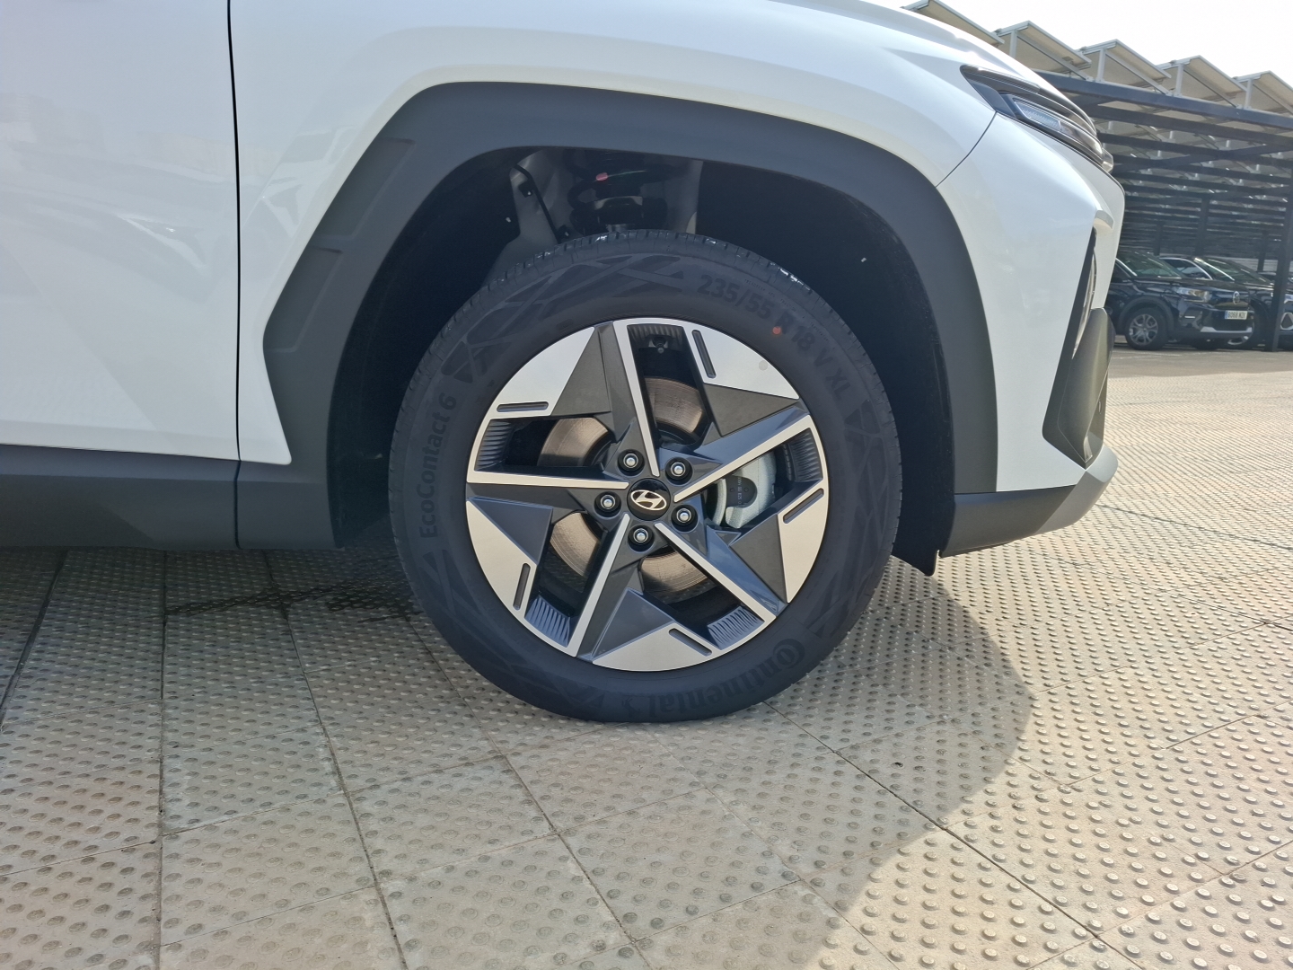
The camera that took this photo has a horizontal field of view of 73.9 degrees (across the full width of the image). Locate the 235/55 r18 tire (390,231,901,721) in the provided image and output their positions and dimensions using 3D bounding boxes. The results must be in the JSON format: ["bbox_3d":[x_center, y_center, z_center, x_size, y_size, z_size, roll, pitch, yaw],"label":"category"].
[{"bbox_3d":[-0.001,-0.006,1.263,0.714,0.702,0.240,0,12,-3],"label":"235/55 r18 tire"}]

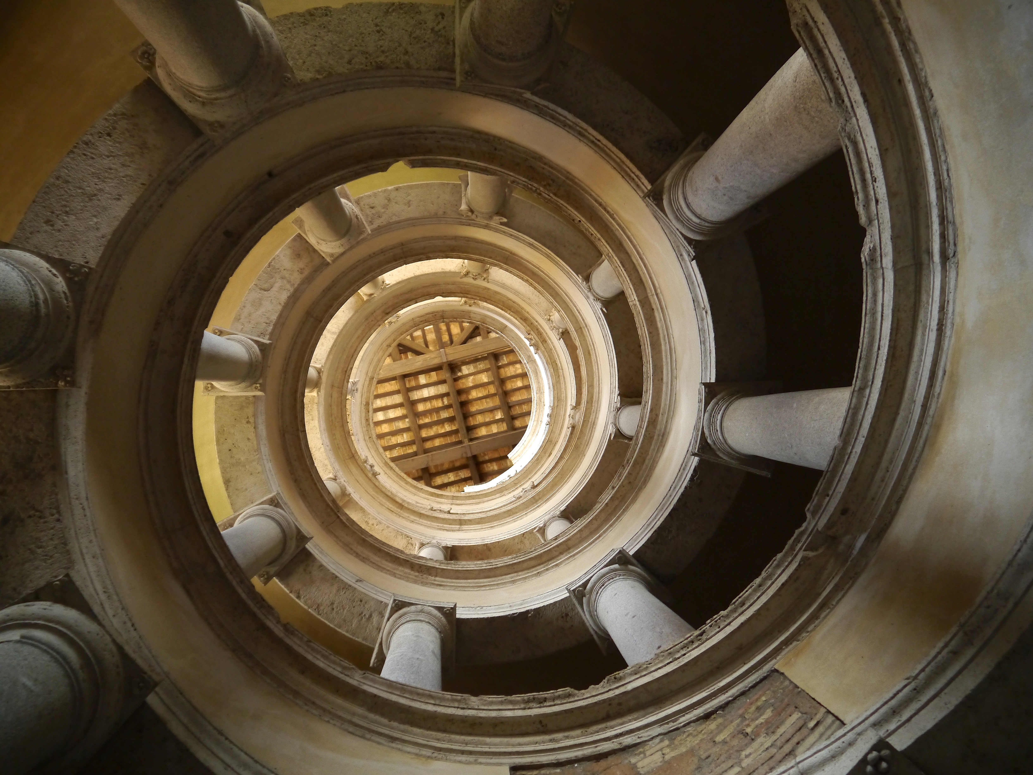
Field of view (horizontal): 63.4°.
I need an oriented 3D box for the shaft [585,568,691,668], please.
[{"bbox_3d":[0.844,1.550,5.136,0.520,2.000,0.520,0,-92,-5],"label":"shaft"}]

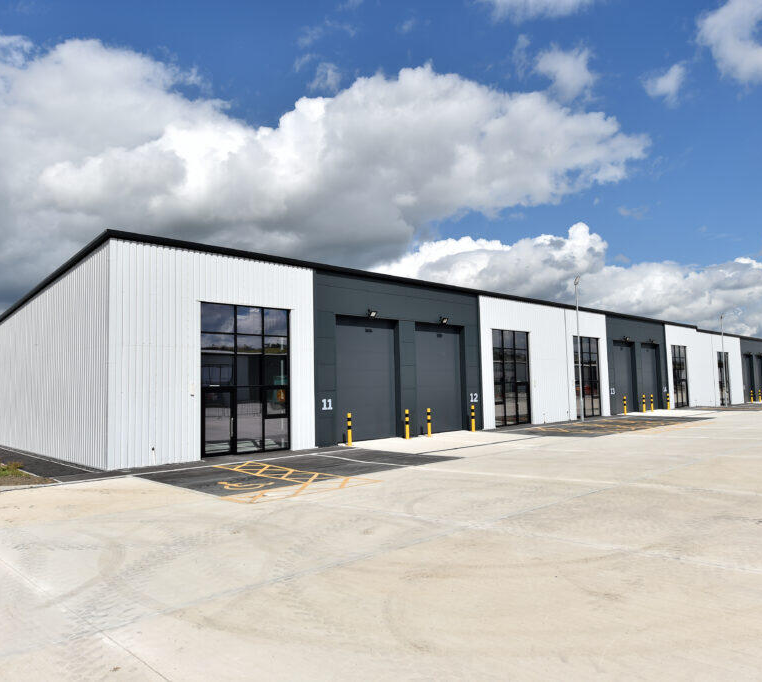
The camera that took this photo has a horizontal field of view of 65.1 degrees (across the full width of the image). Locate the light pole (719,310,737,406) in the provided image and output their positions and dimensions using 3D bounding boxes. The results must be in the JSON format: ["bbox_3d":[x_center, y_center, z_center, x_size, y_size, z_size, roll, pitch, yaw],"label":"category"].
[{"bbox_3d":[30.183,1.668,52.316,0.400,8.250,0.600,3,-6,-45],"label":"light pole"}]

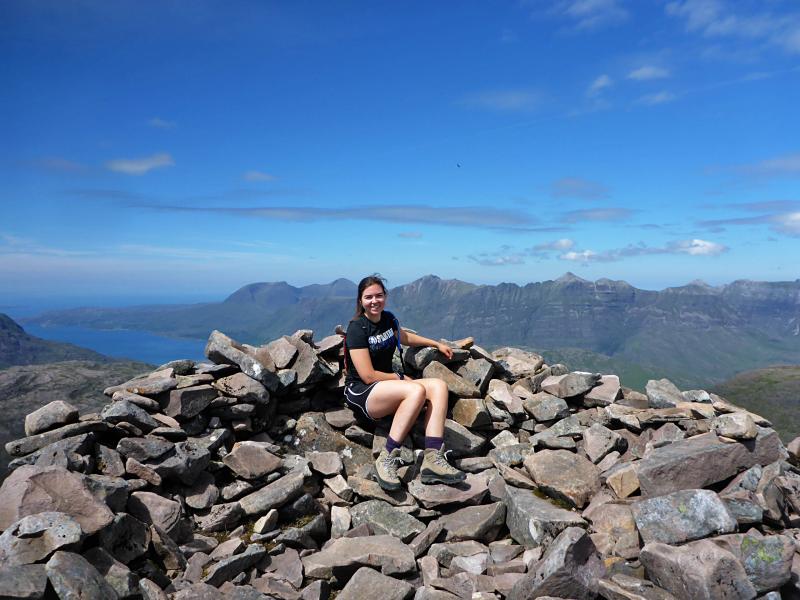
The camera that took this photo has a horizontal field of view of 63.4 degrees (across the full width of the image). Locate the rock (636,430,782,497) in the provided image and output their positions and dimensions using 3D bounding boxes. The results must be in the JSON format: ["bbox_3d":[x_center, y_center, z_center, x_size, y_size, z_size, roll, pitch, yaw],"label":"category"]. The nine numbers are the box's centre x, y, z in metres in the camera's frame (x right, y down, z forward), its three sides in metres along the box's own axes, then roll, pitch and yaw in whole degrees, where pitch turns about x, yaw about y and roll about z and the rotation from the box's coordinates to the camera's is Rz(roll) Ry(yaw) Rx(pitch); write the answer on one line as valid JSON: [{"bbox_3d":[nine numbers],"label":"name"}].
[{"bbox_3d":[1.584,0.842,3.350,0.670,0.155,0.260,-15,13,7],"label":"rock"}]

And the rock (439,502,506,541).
[{"bbox_3d":[0.317,0.971,2.850,0.280,0.100,0.190,-12,23,-10],"label":"rock"}]

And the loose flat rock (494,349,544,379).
[{"bbox_3d":[0.730,0.391,4.020,0.310,0.150,0.220,4,9,6],"label":"loose flat rock"}]

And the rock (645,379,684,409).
[{"bbox_3d":[1.590,0.563,3.900,0.215,0.125,0.150,4,26,-8],"label":"rock"}]

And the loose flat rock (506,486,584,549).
[{"bbox_3d":[0.710,1.051,3.150,0.350,0.170,0.250,9,18,13],"label":"loose flat rock"}]

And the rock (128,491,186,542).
[{"bbox_3d":[-1.052,0.928,2.800,0.210,0.110,0.190,23,29,14],"label":"rock"}]

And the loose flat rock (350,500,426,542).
[{"bbox_3d":[-0.054,1.108,3.250,0.360,0.100,0.220,12,25,6],"label":"loose flat rock"}]

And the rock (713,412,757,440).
[{"bbox_3d":[1.758,0.662,3.400,0.210,0.110,0.160,3,6,18],"label":"rock"}]

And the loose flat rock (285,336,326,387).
[{"bbox_3d":[-0.564,0.367,3.850,0.185,0.260,0.100,-21,-27,20],"label":"loose flat rock"}]

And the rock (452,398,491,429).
[{"bbox_3d":[0.384,0.614,3.500,0.195,0.155,0.100,-3,-39,0],"label":"rock"}]

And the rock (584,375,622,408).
[{"bbox_3d":[1.240,0.552,3.950,0.210,0.100,0.185,-5,41,15],"label":"rock"}]

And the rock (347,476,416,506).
[{"bbox_3d":[-0.086,0.926,3.140,0.330,0.080,0.200,7,15,5],"label":"rock"}]

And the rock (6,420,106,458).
[{"bbox_3d":[-1.869,0.759,3.550,0.500,0.070,0.220,-12,3,-16],"label":"rock"}]

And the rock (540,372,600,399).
[{"bbox_3d":[1.049,0.527,4.000,0.345,0.110,0.180,-2,15,0],"label":"rock"}]

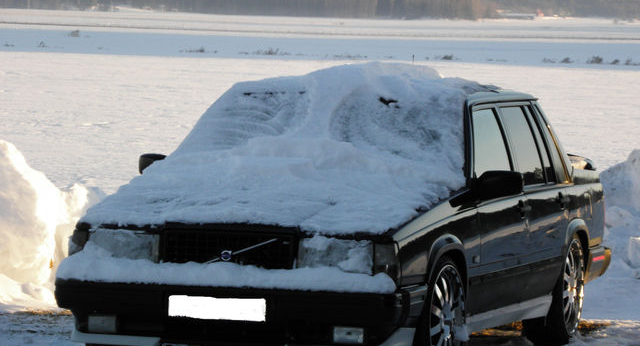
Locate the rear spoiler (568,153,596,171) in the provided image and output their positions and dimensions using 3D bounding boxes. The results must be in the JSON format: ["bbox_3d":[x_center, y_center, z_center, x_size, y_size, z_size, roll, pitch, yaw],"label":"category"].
[{"bbox_3d":[0.903,-0.087,22.215,1.360,0.120,0.230,2,2,17],"label":"rear spoiler"}]

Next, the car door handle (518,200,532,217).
[{"bbox_3d":[1.041,0.178,19.723,0.045,0.085,0.170,2,2,17],"label":"car door handle"}]

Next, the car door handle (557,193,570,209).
[{"bbox_3d":[1.284,0.150,20.500,0.045,0.085,0.170,2,2,17],"label":"car door handle"}]

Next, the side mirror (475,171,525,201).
[{"bbox_3d":[0.875,0.066,19.126,0.235,0.150,0.125,2,2,17],"label":"side mirror"}]

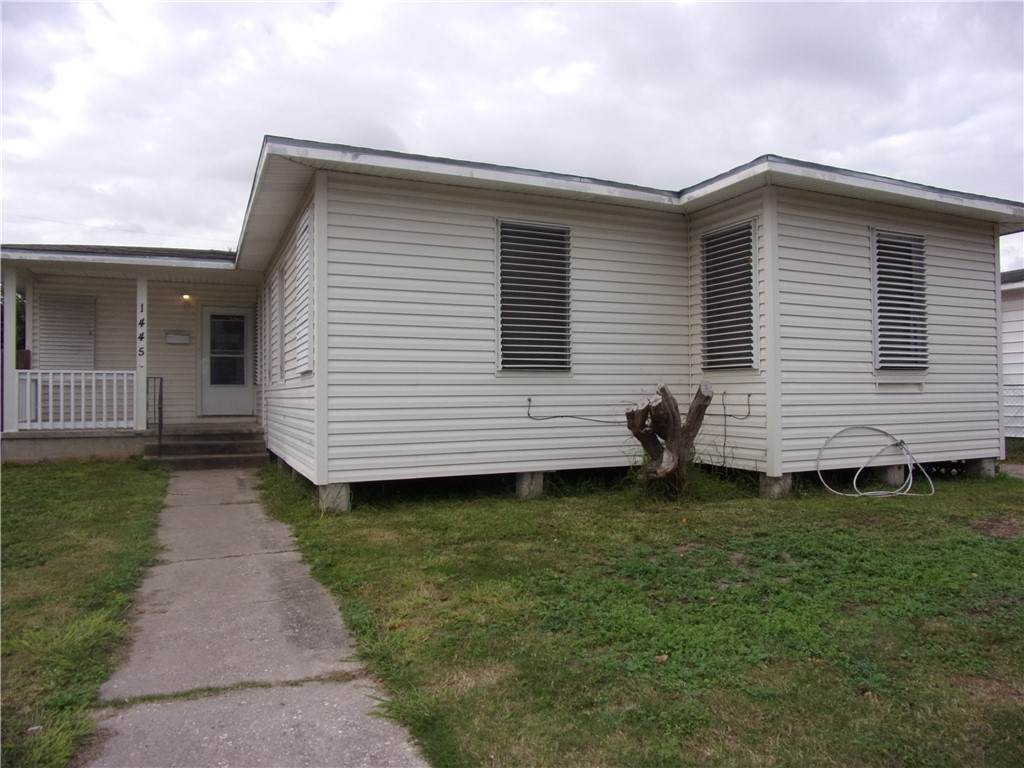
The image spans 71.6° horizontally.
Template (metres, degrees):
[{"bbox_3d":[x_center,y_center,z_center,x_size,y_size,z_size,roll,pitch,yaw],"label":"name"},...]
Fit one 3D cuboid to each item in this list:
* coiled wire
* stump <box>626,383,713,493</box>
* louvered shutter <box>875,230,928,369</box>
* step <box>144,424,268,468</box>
[{"bbox_3d":[3.800,0.788,7.380,1.100,0.700,0.450,0,-1,0],"label":"coiled wire"},{"bbox_3d":[1.698,0.573,7.650,0.900,1.170,0.620,-1,-1,13],"label":"stump"},{"bbox_3d":[4.421,-0.938,7.990,0.800,1.520,0.080,0,-1,-25],"label":"louvered shutter"},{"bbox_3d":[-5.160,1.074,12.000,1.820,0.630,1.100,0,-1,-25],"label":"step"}]

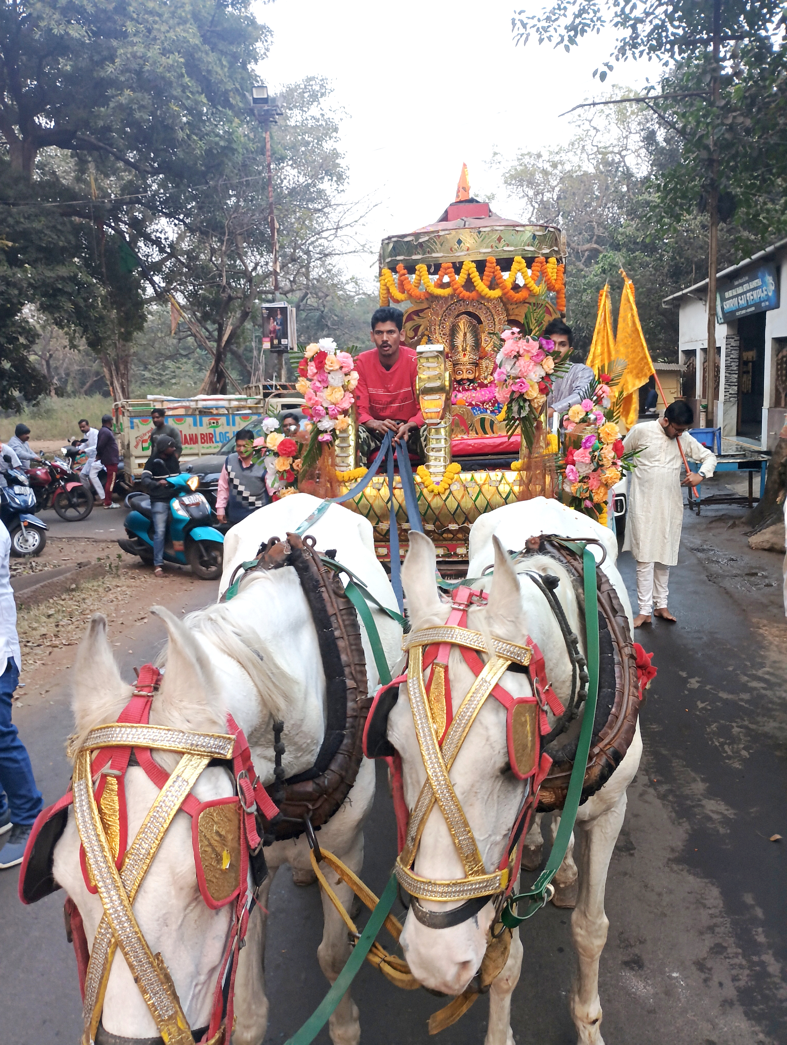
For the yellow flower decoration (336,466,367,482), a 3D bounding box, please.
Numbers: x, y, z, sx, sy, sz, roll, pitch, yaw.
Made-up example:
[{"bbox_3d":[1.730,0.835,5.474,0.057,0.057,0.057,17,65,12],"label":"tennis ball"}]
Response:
[{"bbox_3d":[-0.203,-0.228,4.050,0.155,0.085,0.085,-2,10,-2],"label":"yellow flower decoration"}]

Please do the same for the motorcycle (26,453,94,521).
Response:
[{"bbox_3d":[-5.880,-0.568,13.700,1.950,1.100,0.720,-2,7,-4],"label":"motorcycle"}]

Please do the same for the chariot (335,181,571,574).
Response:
[{"bbox_3d":[0.460,-0.613,5.150,1.400,3.050,2.400,1,7,14],"label":"chariot"}]

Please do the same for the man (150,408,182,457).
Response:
[{"bbox_3d":[-3.301,-0.829,12.442,0.500,1.700,0.320,4,11,30],"label":"man"}]

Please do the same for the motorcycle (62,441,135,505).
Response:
[{"bbox_3d":[-5.517,-0.891,15.405,0.680,1.150,1.760,7,13,41],"label":"motorcycle"}]

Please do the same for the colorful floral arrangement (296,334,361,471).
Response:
[{"bbox_3d":[-0.330,-0.589,4.200,0.290,0.640,0.240,1,7,14],"label":"colorful floral arrangement"}]

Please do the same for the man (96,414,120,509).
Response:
[{"bbox_3d":[-5.056,-1.070,15.000,0.420,1.660,0.500,-8,12,-34],"label":"man"}]

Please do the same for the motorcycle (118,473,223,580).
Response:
[{"bbox_3d":[-2.387,-0.028,9.124,1.780,1.150,0.700,7,13,43],"label":"motorcycle"}]

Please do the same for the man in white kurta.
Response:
[{"bbox_3d":[2.103,-0.072,6.480,0.640,1.660,0.400,-3,10,-5],"label":"man in white kurta"}]

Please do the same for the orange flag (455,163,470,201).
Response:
[{"bbox_3d":[0.456,-2.252,5.600,0.100,0.250,0.070,-2,10,-3],"label":"orange flag"}]

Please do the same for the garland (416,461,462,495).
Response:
[{"bbox_3d":[0.216,-0.208,4.000,0.210,0.170,0.140,1,7,14],"label":"garland"}]

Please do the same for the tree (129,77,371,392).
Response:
[{"bbox_3d":[-4.603,-7.986,26.969,7.500,11.600,7.000,-5,10,-17],"label":"tree"}]

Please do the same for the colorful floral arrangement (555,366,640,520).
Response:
[{"bbox_3d":[0.974,-0.381,4.050,0.370,0.720,0.300,1,7,14],"label":"colorful floral arrangement"}]

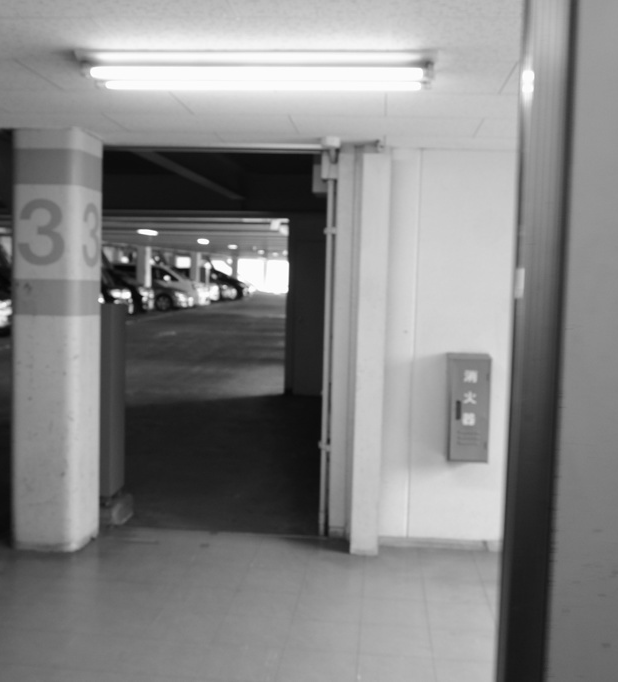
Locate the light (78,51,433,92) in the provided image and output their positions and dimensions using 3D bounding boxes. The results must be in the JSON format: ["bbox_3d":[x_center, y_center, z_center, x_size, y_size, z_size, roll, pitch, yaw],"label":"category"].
[{"bbox_3d":[-0.184,-0.963,2.770,1.260,0.088,0.240,2,4,5],"label":"light"}]

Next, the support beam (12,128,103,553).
[{"bbox_3d":[-1.419,-0.001,4.364,0.365,2.303,0.370,2,4,5],"label":"support beam"}]

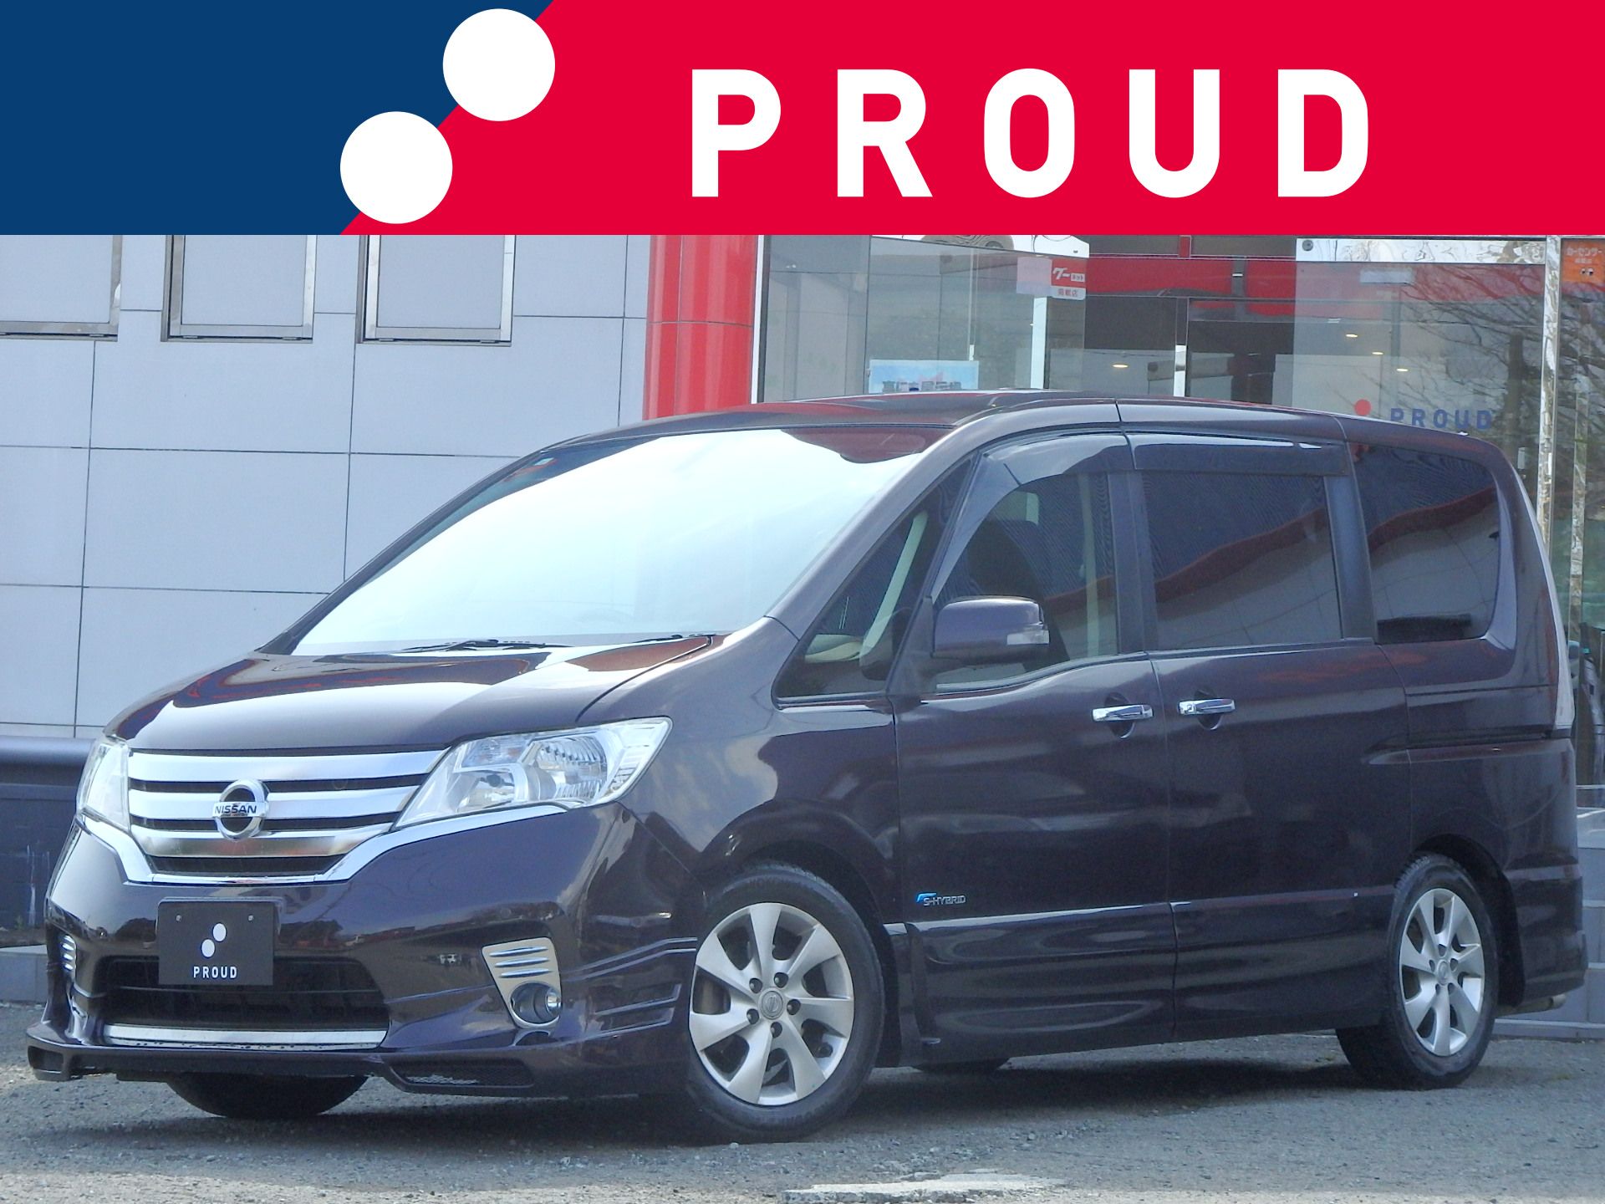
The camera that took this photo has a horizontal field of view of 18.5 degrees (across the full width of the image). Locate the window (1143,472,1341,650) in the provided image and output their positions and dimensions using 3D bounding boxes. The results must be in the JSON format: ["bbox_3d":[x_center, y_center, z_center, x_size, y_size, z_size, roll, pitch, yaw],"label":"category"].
[{"bbox_3d":[1.103,-0.116,12.256,0.050,0.470,0.880,-9,-8,37],"label":"window"}]

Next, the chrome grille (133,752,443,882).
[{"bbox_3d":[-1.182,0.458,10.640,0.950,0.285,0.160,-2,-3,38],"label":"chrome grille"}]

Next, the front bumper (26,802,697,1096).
[{"bbox_3d":[-1.083,0.745,10.692,1.720,0.620,0.620,-2,-4,38],"label":"front bumper"}]

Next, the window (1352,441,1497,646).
[{"bbox_3d":[1.700,-0.144,13.183,0.045,0.530,0.770,-12,-9,34],"label":"window"}]

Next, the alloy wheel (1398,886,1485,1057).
[{"bbox_3d":[1.634,0.984,13.070,0.180,0.443,0.443,-2,-3,38],"label":"alloy wheel"}]

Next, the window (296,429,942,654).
[{"bbox_3d":[-0.454,-0.160,11.558,1.420,0.130,1.040,-2,27,38],"label":"window"}]

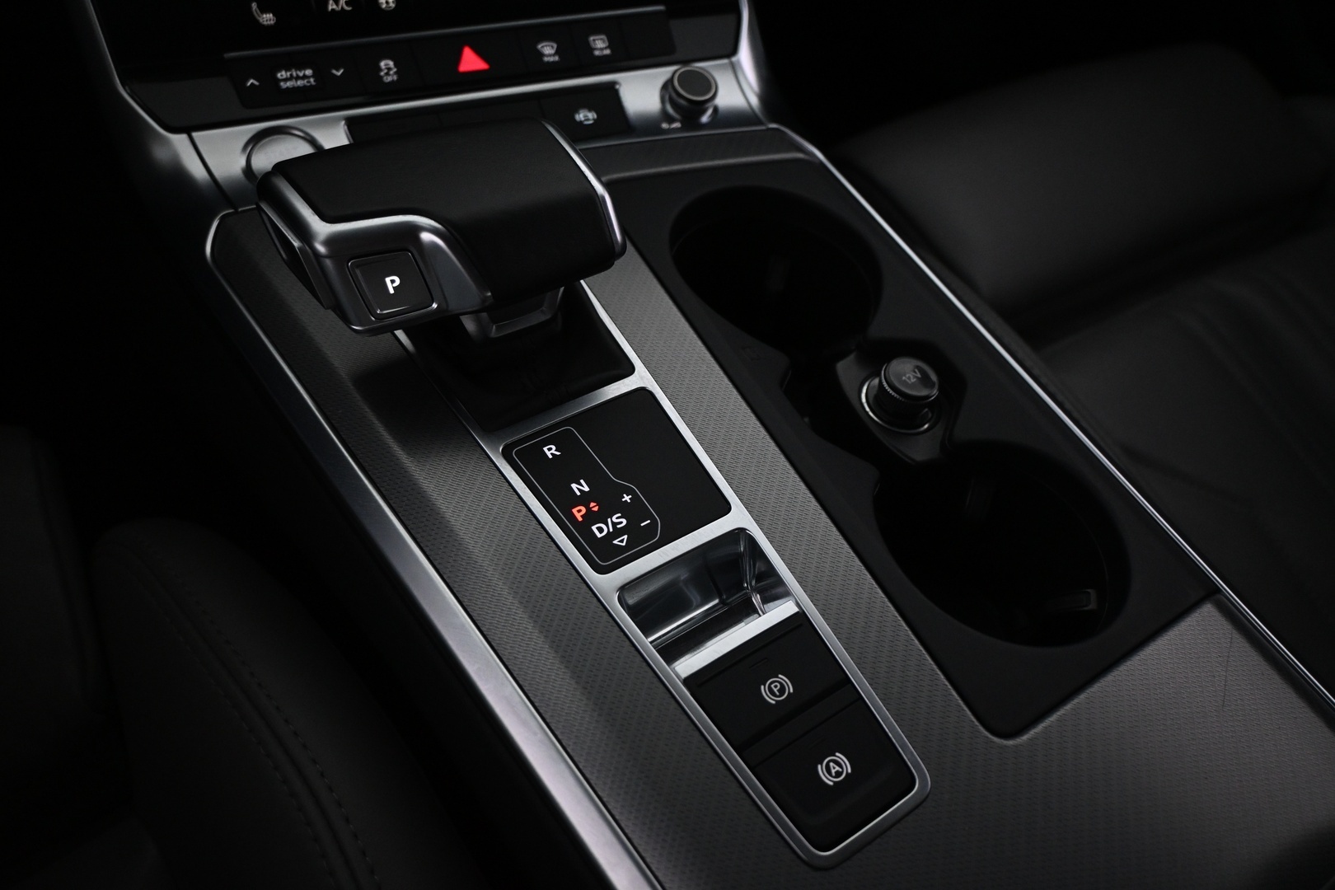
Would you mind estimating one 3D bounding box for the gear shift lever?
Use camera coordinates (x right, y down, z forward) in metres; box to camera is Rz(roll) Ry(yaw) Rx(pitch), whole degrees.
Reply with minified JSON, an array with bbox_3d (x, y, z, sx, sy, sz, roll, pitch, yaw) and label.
[{"bbox_3d":[-0.070,-0.067,0.336,0.098,0.046,0.068,-21,58,-22],"label":"gear shift lever"}]

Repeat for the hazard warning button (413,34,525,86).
[{"bbox_3d":[-0.087,-0.168,0.441,0.048,0.019,0.012,-16,5,-22],"label":"hazard warning button"}]

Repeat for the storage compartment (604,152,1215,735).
[{"bbox_3d":[0.074,-0.009,0.404,0.104,0.065,0.262,-21,58,-22],"label":"storage compartment"}]

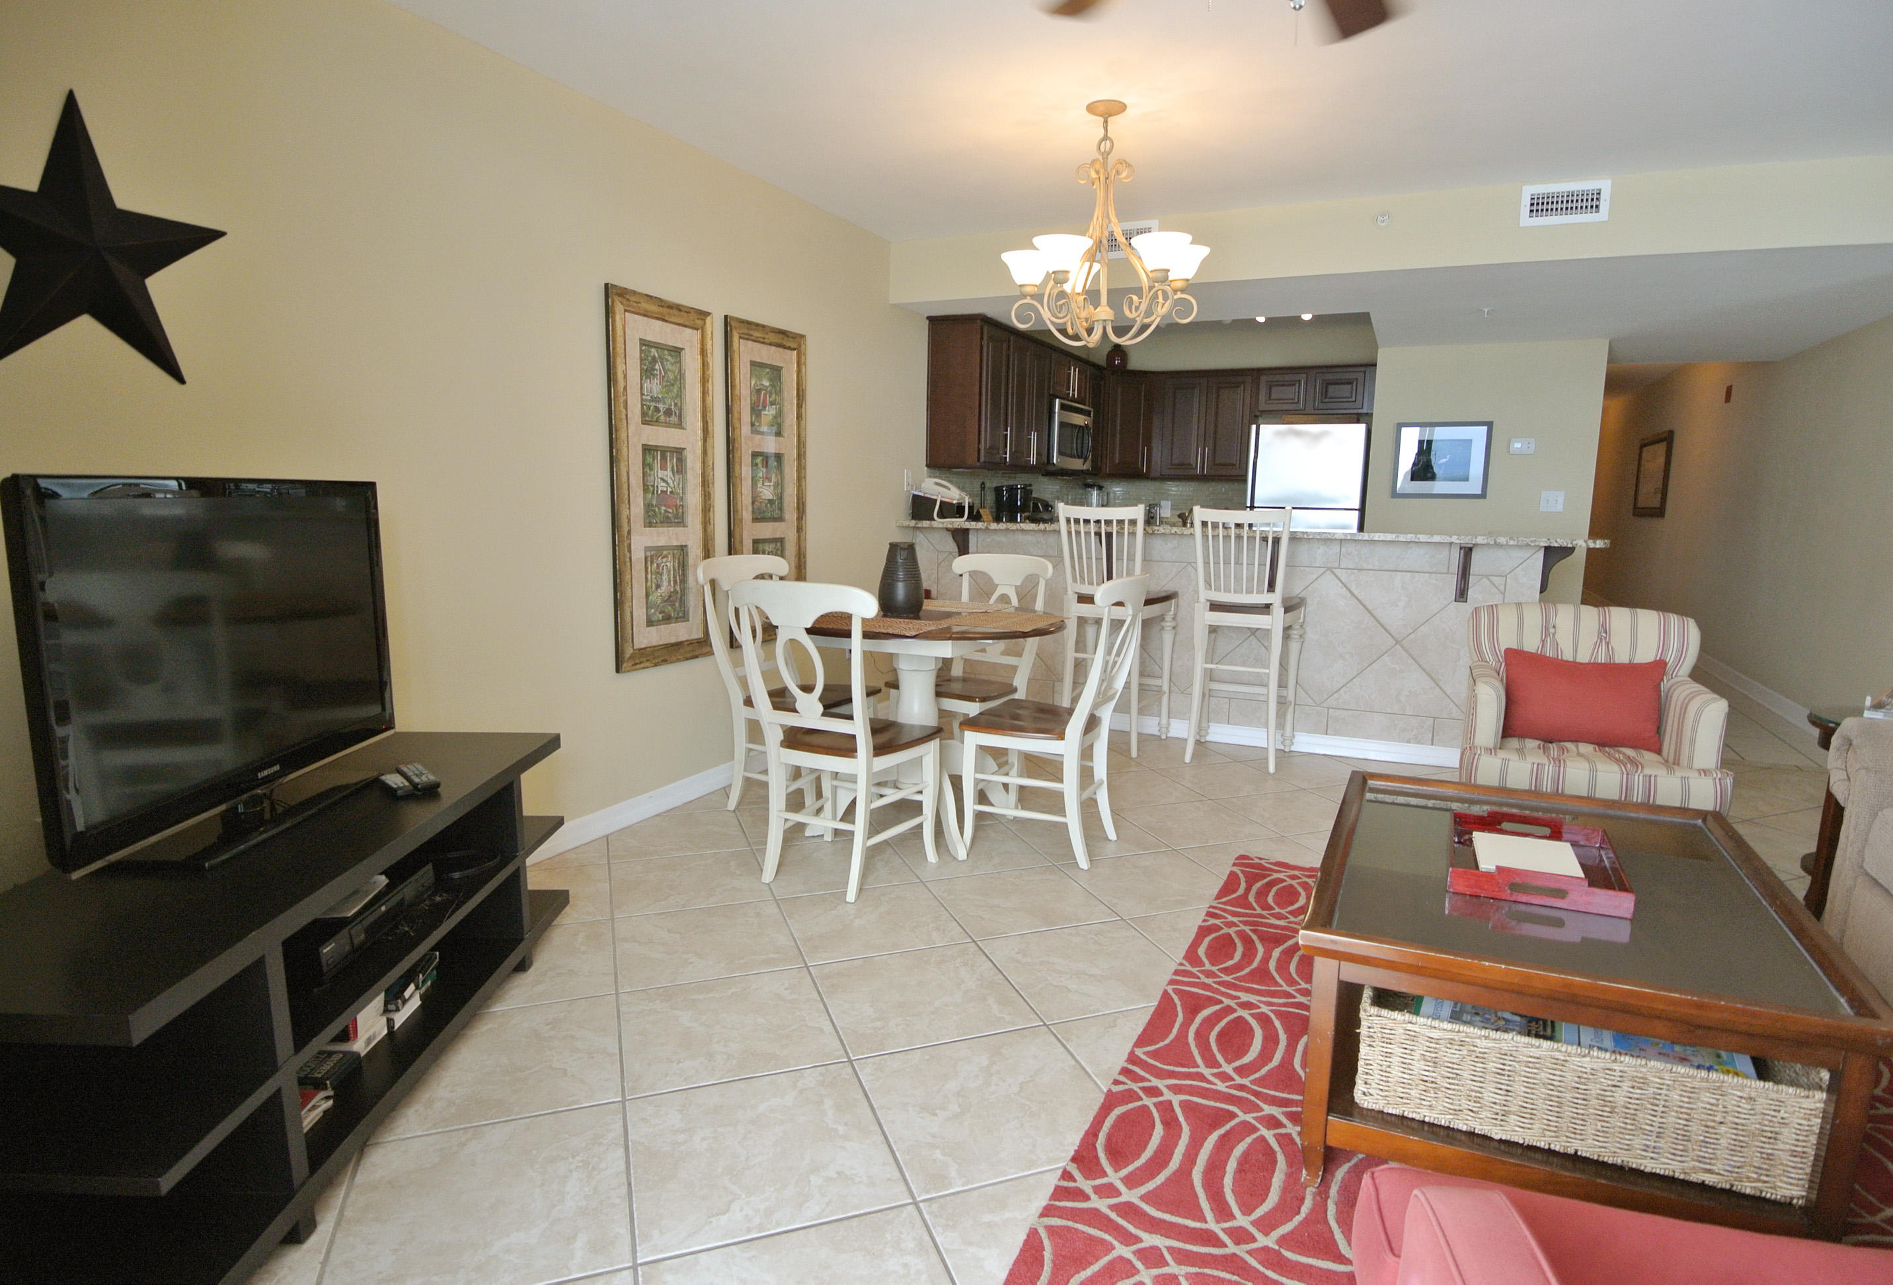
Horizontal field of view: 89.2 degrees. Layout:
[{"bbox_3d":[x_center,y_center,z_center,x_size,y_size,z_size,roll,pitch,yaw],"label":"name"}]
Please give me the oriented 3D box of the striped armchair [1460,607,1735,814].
[{"bbox_3d":[2.122,0.325,3.237,0.730,0.850,0.770,4,8,24],"label":"striped armchair"}]

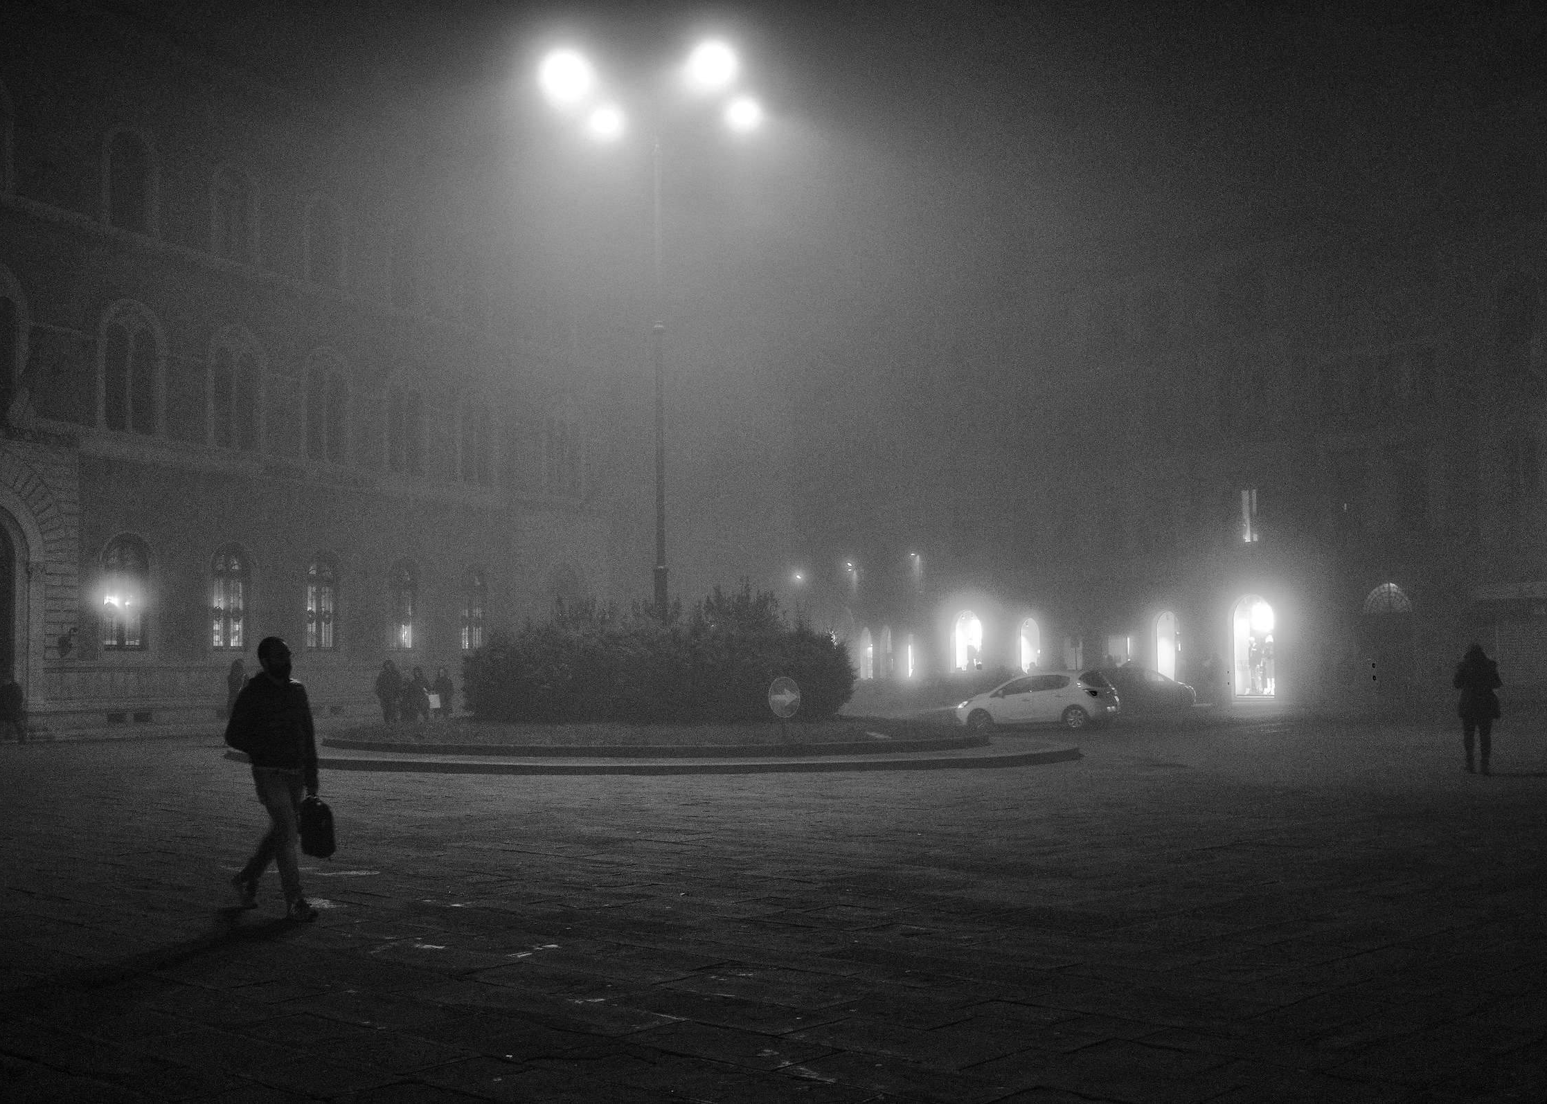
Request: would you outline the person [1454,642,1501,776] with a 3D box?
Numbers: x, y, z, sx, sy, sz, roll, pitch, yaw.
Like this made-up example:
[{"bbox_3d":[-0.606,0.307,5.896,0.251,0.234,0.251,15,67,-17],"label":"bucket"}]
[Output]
[{"bbox_3d":[9.242,2.076,23.600,0.580,1.710,0.420,-1,-4,5],"label":"person"}]

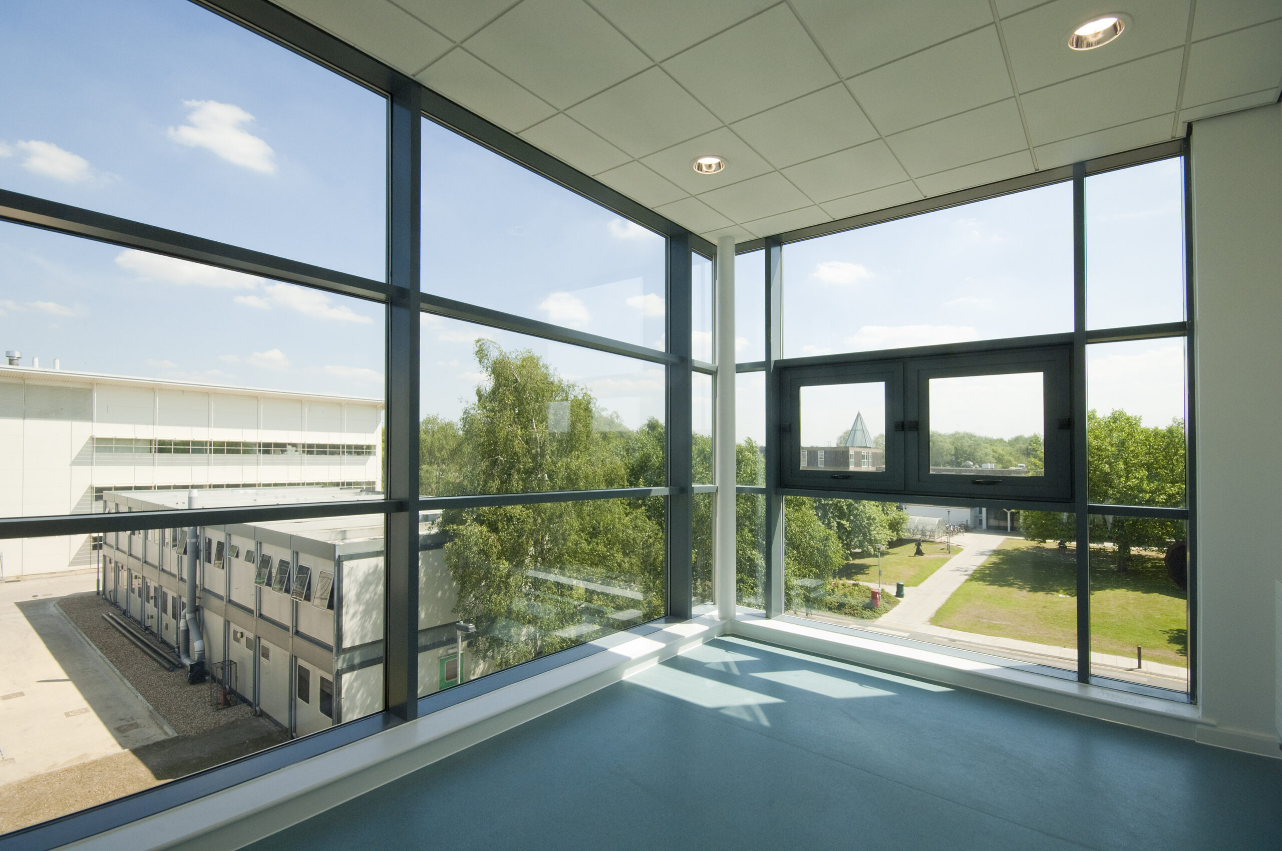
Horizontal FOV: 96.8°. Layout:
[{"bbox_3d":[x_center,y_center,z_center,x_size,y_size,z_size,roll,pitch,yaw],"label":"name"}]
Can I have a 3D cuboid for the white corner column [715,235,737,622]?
[{"bbox_3d":[0.676,0.032,4.500,0.155,2.990,0.155,1,-2,0],"label":"white corner column"}]

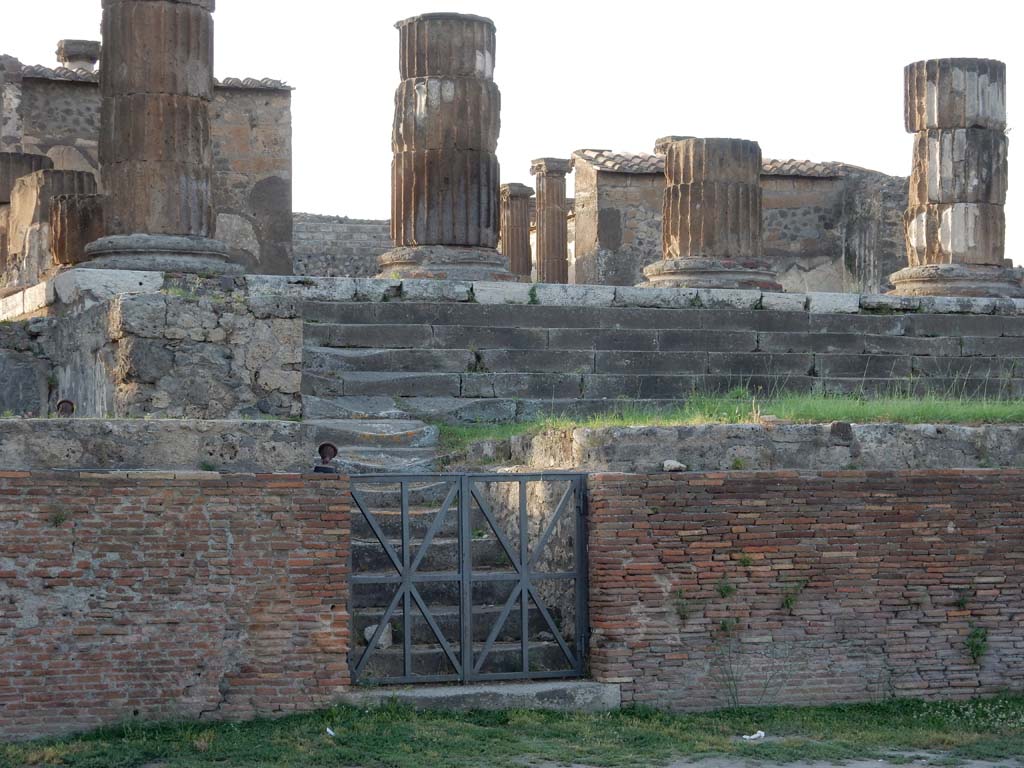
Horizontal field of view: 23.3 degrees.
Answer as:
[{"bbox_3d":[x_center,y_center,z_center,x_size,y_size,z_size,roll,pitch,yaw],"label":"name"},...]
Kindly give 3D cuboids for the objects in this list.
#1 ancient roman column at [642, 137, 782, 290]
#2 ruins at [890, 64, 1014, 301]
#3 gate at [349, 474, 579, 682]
[{"bbox_3d":[2.054,-1.702,25.608,1.470,1.557,1.470,0,-1,0],"label":"ancient roman column"},{"bbox_3d":[4.750,-2.163,26.603,1.470,2.524,1.470,0,-1,-20],"label":"ruins"},{"bbox_3d":[-0.320,1.375,17.593,1.696,1.461,0.060,0,-1,-19],"label":"gate"}]

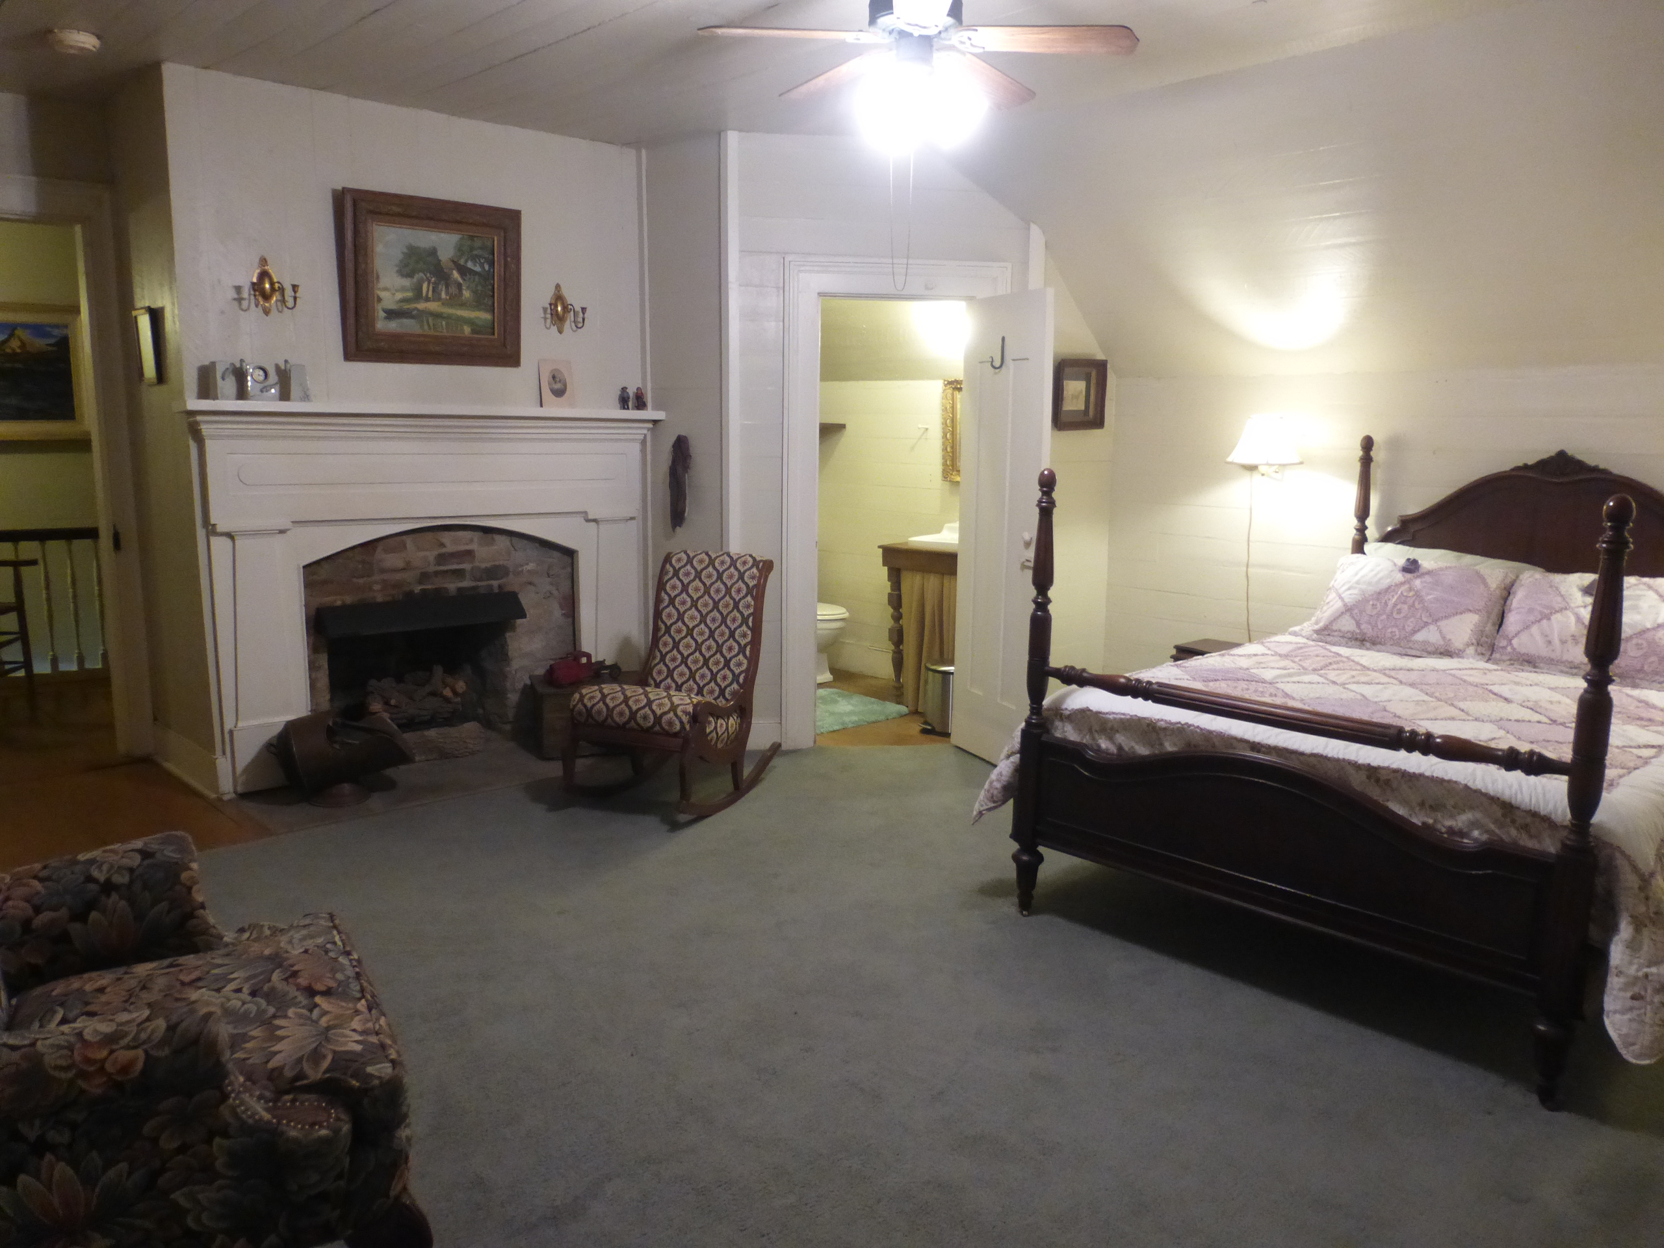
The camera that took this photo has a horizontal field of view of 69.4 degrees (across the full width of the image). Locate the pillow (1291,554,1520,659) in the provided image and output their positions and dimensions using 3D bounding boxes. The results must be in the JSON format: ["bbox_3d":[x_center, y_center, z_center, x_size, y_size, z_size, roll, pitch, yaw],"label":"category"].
[{"bbox_3d":[2.118,-0.062,4.457,0.670,0.420,0.150,10,-30,46],"label":"pillow"}]

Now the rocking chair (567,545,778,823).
[{"bbox_3d":[-0.625,0.199,4.880,0.568,0.928,0.801,6,11,28],"label":"rocking chair"}]

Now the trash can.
[{"bbox_3d":[0.555,0.363,5.734,0.270,0.315,0.235,-5,10,-33],"label":"trash can"}]

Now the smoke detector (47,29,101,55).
[{"bbox_3d":[-2.501,-1.928,3.979,0.134,0.044,0.134,0,9,0],"label":"smoke detector"}]

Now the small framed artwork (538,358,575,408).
[{"bbox_3d":[-1.226,-1.071,5.372,0.161,0.218,0.020,-8,4,-42],"label":"small framed artwork"}]

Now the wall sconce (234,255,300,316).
[{"bbox_3d":[-2.102,-1.269,4.498,0.200,0.215,0.106,-8,12,-42],"label":"wall sconce"}]

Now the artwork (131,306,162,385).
[{"bbox_3d":[-2.663,-1.075,4.674,0.030,0.288,0.245,-8,12,-42],"label":"artwork"}]

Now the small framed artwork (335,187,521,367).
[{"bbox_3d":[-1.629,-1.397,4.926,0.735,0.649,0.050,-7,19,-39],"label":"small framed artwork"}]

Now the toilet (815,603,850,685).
[{"bbox_3d":[-0.212,-0.051,6.924,0.430,0.750,0.700,-8,13,-43],"label":"toilet"}]

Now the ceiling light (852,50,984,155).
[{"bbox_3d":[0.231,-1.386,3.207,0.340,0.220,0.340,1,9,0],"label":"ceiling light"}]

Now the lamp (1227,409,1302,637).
[{"bbox_3d":[1.786,-0.381,5.059,0.310,0.990,0.310,-8,12,-42],"label":"lamp"}]

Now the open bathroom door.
[{"bbox_3d":[0.713,-0.380,5.128,0.038,1.996,0.613,-4,10,-25],"label":"open bathroom door"}]

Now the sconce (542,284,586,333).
[{"bbox_3d":[-1.181,-1.400,5.330,0.200,0.215,0.106,-8,12,-42],"label":"sconce"}]

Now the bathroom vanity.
[{"bbox_3d":[0.708,0.037,6.173,0.507,0.852,0.862,-8,13,-43],"label":"bathroom vanity"}]

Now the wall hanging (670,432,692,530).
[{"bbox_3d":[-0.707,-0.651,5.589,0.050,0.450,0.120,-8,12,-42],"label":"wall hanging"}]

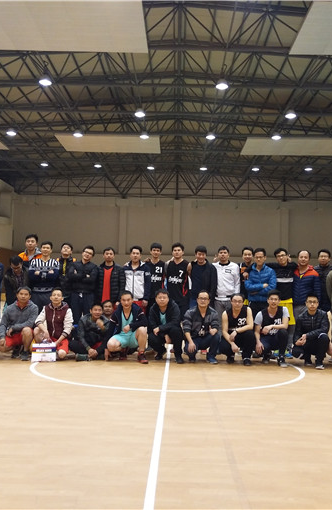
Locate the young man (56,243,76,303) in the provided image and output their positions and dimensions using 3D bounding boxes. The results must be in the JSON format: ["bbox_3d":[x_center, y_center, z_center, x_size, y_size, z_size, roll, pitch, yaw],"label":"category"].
[{"bbox_3d":[-1.672,0.684,8.521,0.500,1.776,0.340,2,-4,-7],"label":"young man"}]

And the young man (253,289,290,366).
[{"bbox_3d":[1.528,1.030,7.396,0.580,1.050,0.750,0,-4,10],"label":"young man"}]

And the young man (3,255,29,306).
[{"bbox_3d":[-2.481,0.770,8.472,0.500,1.550,0.380,2,-4,-13],"label":"young man"}]

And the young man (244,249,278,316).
[{"bbox_3d":[1.489,0.751,8.150,0.530,1.716,0.370,0,-4,13],"label":"young man"}]

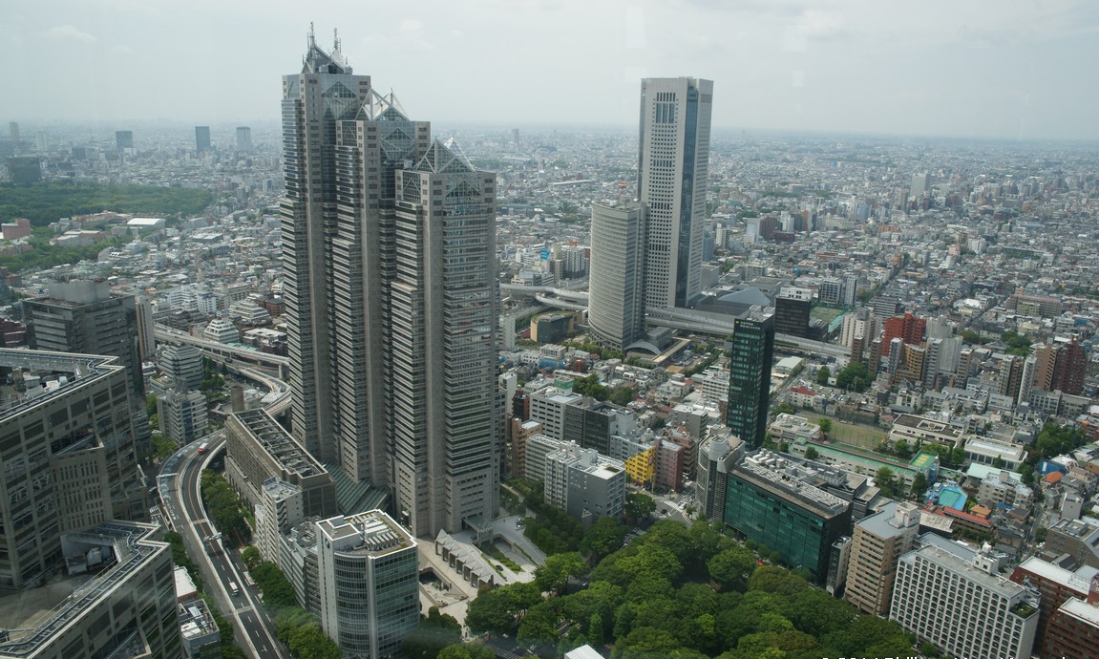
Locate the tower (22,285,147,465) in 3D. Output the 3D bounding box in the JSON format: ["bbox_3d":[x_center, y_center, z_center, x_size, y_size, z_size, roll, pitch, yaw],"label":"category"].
[{"bbox_3d":[-250.070,26.130,433.860,36.300,109.000,37.000,7,16,22],"label":"tower"}]

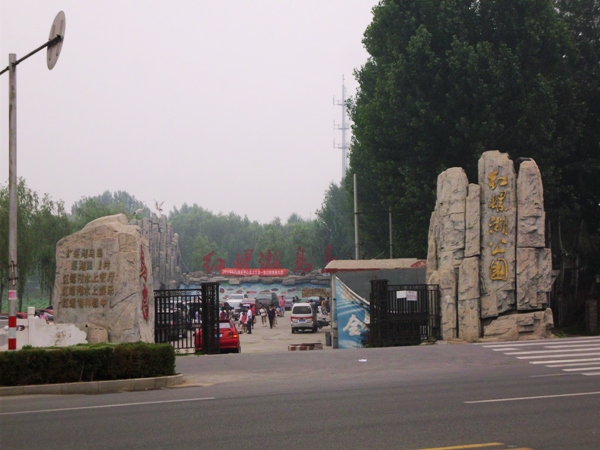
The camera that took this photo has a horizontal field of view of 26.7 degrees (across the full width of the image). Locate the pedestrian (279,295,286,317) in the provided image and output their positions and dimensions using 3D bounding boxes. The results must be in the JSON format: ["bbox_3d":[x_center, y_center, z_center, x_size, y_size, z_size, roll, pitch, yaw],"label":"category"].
[{"bbox_3d":[-1.378,6.566,102.000,0.520,1.670,0.320,0,-1,0],"label":"pedestrian"}]

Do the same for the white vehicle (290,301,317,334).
[{"bbox_3d":[0.241,6.075,82.300,1.520,1.880,3.800,0,-1,4],"label":"white vehicle"}]

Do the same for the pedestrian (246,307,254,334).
[{"bbox_3d":[-3.128,5.966,79.000,0.340,1.720,0.480,0,-1,-15],"label":"pedestrian"}]

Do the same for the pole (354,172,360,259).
[{"bbox_3d":[3.296,1.725,71.914,0.240,9.200,0.240,-1,-1,0],"label":"pole"}]

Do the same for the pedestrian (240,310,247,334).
[{"bbox_3d":[-3.541,6.152,80.000,0.420,1.390,0.300,0,-1,18],"label":"pedestrian"}]

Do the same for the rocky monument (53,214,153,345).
[{"bbox_3d":[-7.017,2.112,45.300,3.400,4.850,1.900,0,-1,5],"label":"rocky monument"}]

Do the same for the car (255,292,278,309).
[{"bbox_3d":[-2.834,6.726,108.000,1.620,1.820,4.100,0,-1,10],"label":"car"}]

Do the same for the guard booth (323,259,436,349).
[{"bbox_3d":[3.246,3.165,50.700,4.700,3.500,3.000,0,-1,-8],"label":"guard booth"}]

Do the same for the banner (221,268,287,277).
[{"bbox_3d":[-4.557,4.655,124.000,6.400,0.680,0.060,0,-1,0],"label":"banner"}]

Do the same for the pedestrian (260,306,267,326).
[{"bbox_3d":[-2.553,6.418,89.000,0.500,1.510,0.320,0,-1,0],"label":"pedestrian"}]

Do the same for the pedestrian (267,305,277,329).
[{"bbox_3d":[-1.897,6.134,84.500,0.550,1.620,0.350,0,-1,0],"label":"pedestrian"}]

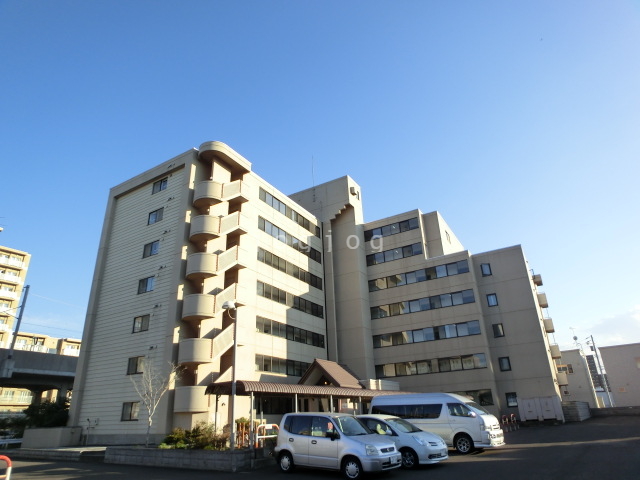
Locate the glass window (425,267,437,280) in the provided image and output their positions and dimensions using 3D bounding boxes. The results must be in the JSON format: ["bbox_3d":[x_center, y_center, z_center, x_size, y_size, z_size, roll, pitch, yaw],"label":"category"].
[{"bbox_3d":[10.923,3.313,38.050,1.000,1.170,0.150,-15,-26,26],"label":"glass window"}]

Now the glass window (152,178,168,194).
[{"bbox_3d":[-13.209,-4.431,32.190,1.820,1.200,0.150,-15,-26,26],"label":"glass window"}]

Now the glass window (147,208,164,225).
[{"bbox_3d":[-13.482,-1.922,32.038,1.840,1.140,0.120,-16,-27,26],"label":"glass window"}]

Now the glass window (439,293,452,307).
[{"bbox_3d":[11.928,5.677,36.387,1.030,1.200,0.120,-15,-27,27],"label":"glass window"}]

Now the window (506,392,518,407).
[{"bbox_3d":[15.943,13.268,32.183,0.820,1.100,0.120,-15,-27,27],"label":"window"}]

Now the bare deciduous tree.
[{"bbox_3d":[-8.033,7.911,18.904,2.450,3.950,2.200,7,-25,-20],"label":"bare deciduous tree"}]

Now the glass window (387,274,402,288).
[{"bbox_3d":[7.526,4.185,38.961,1.487,1.150,0.120,-15,-27,29],"label":"glass window"}]

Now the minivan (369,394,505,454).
[{"bbox_3d":[4.813,7.810,16.689,5.380,2.285,1.880,-21,-30,37],"label":"minivan"}]

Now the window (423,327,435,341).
[{"bbox_3d":[10.202,8.869,36.263,0.970,1.160,0.150,-15,-26,26],"label":"window"}]

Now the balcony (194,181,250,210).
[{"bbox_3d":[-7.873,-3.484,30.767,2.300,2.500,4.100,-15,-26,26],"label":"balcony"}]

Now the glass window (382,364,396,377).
[{"bbox_3d":[6.832,12.691,37.764,1.180,1.220,0.120,-16,-27,26],"label":"glass window"}]

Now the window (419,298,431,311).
[{"bbox_3d":[9.935,6.064,36.527,0.985,1.181,0.120,-15,-27,29],"label":"window"}]

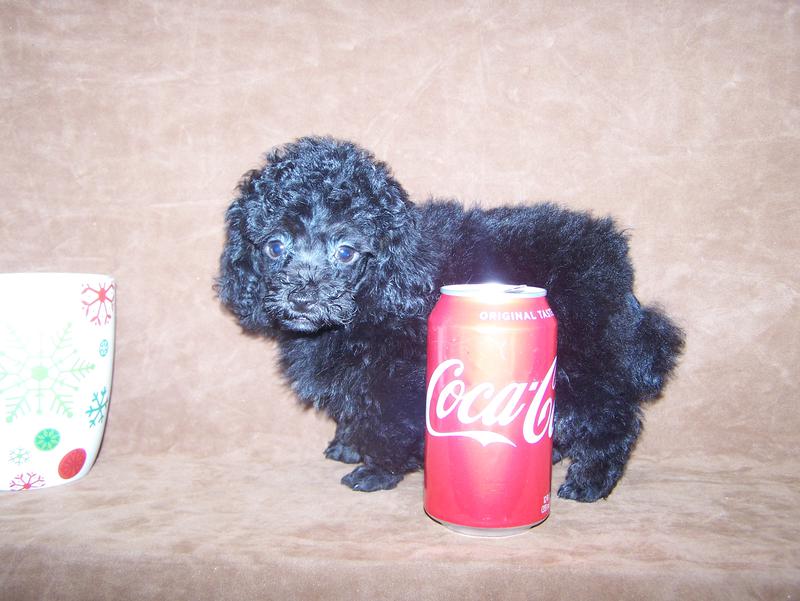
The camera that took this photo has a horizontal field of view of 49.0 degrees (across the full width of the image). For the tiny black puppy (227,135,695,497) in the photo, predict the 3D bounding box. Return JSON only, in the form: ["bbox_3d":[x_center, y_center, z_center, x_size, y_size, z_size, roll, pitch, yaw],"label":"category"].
[{"bbox_3d":[0.034,0.005,0.532,0.280,0.207,0.125,1,5,-6],"label":"tiny black puppy"}]

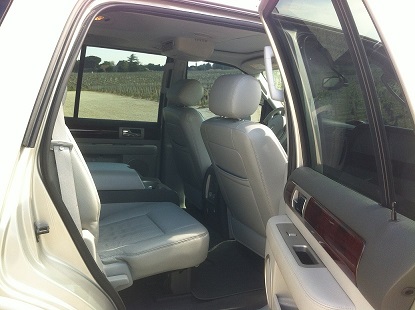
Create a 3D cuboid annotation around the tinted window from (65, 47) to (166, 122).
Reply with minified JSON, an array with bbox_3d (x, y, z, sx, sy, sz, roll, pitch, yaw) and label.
[{"bbox_3d":[-0.695,-0.510,3.079,0.820,0.500,0.040,1,25,-30],"label":"tinted window"}]

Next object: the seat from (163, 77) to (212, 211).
[{"bbox_3d":[0.072,-0.008,3.199,0.830,1.070,0.550,1,11,-30],"label":"seat"}]

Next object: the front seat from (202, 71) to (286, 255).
[{"bbox_3d":[0.404,0.134,2.476,0.830,1.100,0.550,1,11,-30],"label":"front seat"}]

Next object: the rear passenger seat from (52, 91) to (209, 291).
[{"bbox_3d":[-0.452,0.165,1.996,0.840,1.040,0.560,1,11,-30],"label":"rear passenger seat"}]

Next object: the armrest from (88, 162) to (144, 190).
[{"bbox_3d":[-0.591,0.118,2.382,0.400,0.100,0.280,1,11,-30],"label":"armrest"}]

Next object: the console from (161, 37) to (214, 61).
[{"bbox_3d":[-0.160,-0.624,2.428,0.300,0.110,0.260,1,11,-30],"label":"console"}]

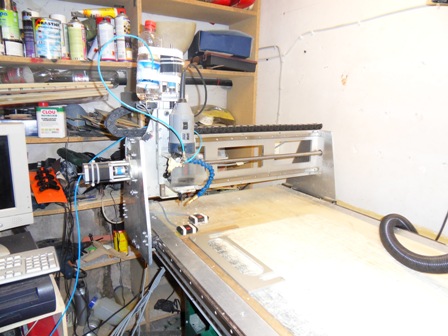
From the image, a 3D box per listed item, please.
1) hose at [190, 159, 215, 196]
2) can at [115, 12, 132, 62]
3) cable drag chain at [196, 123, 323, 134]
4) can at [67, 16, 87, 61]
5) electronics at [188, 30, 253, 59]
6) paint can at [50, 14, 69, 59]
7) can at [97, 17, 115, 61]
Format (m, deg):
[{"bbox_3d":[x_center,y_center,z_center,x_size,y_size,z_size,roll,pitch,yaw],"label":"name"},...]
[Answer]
[{"bbox_3d":[-0.064,0.028,0.942,0.077,0.114,0.045,-6,13,-29],"label":"hose"},{"bbox_3d":[-0.472,-0.607,1.472,0.065,0.226,0.065,-6,13,-29],"label":"can"},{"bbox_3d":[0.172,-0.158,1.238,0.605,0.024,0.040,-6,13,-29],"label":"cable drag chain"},{"bbox_3d":[-0.649,-0.569,1.375,0.066,0.185,0.066,-6,13,-29],"label":"can"},{"bbox_3d":[-0.021,-0.707,1.816,0.320,0.115,0.200,-4,13,-24],"label":"electronics"},{"bbox_3d":[-0.732,-0.581,1.392,0.065,0.200,0.065,-6,13,-29],"label":"paint can"},{"bbox_3d":[-0.543,-0.585,1.447,0.065,0.191,0.065,-6,13,-29],"label":"can"}]

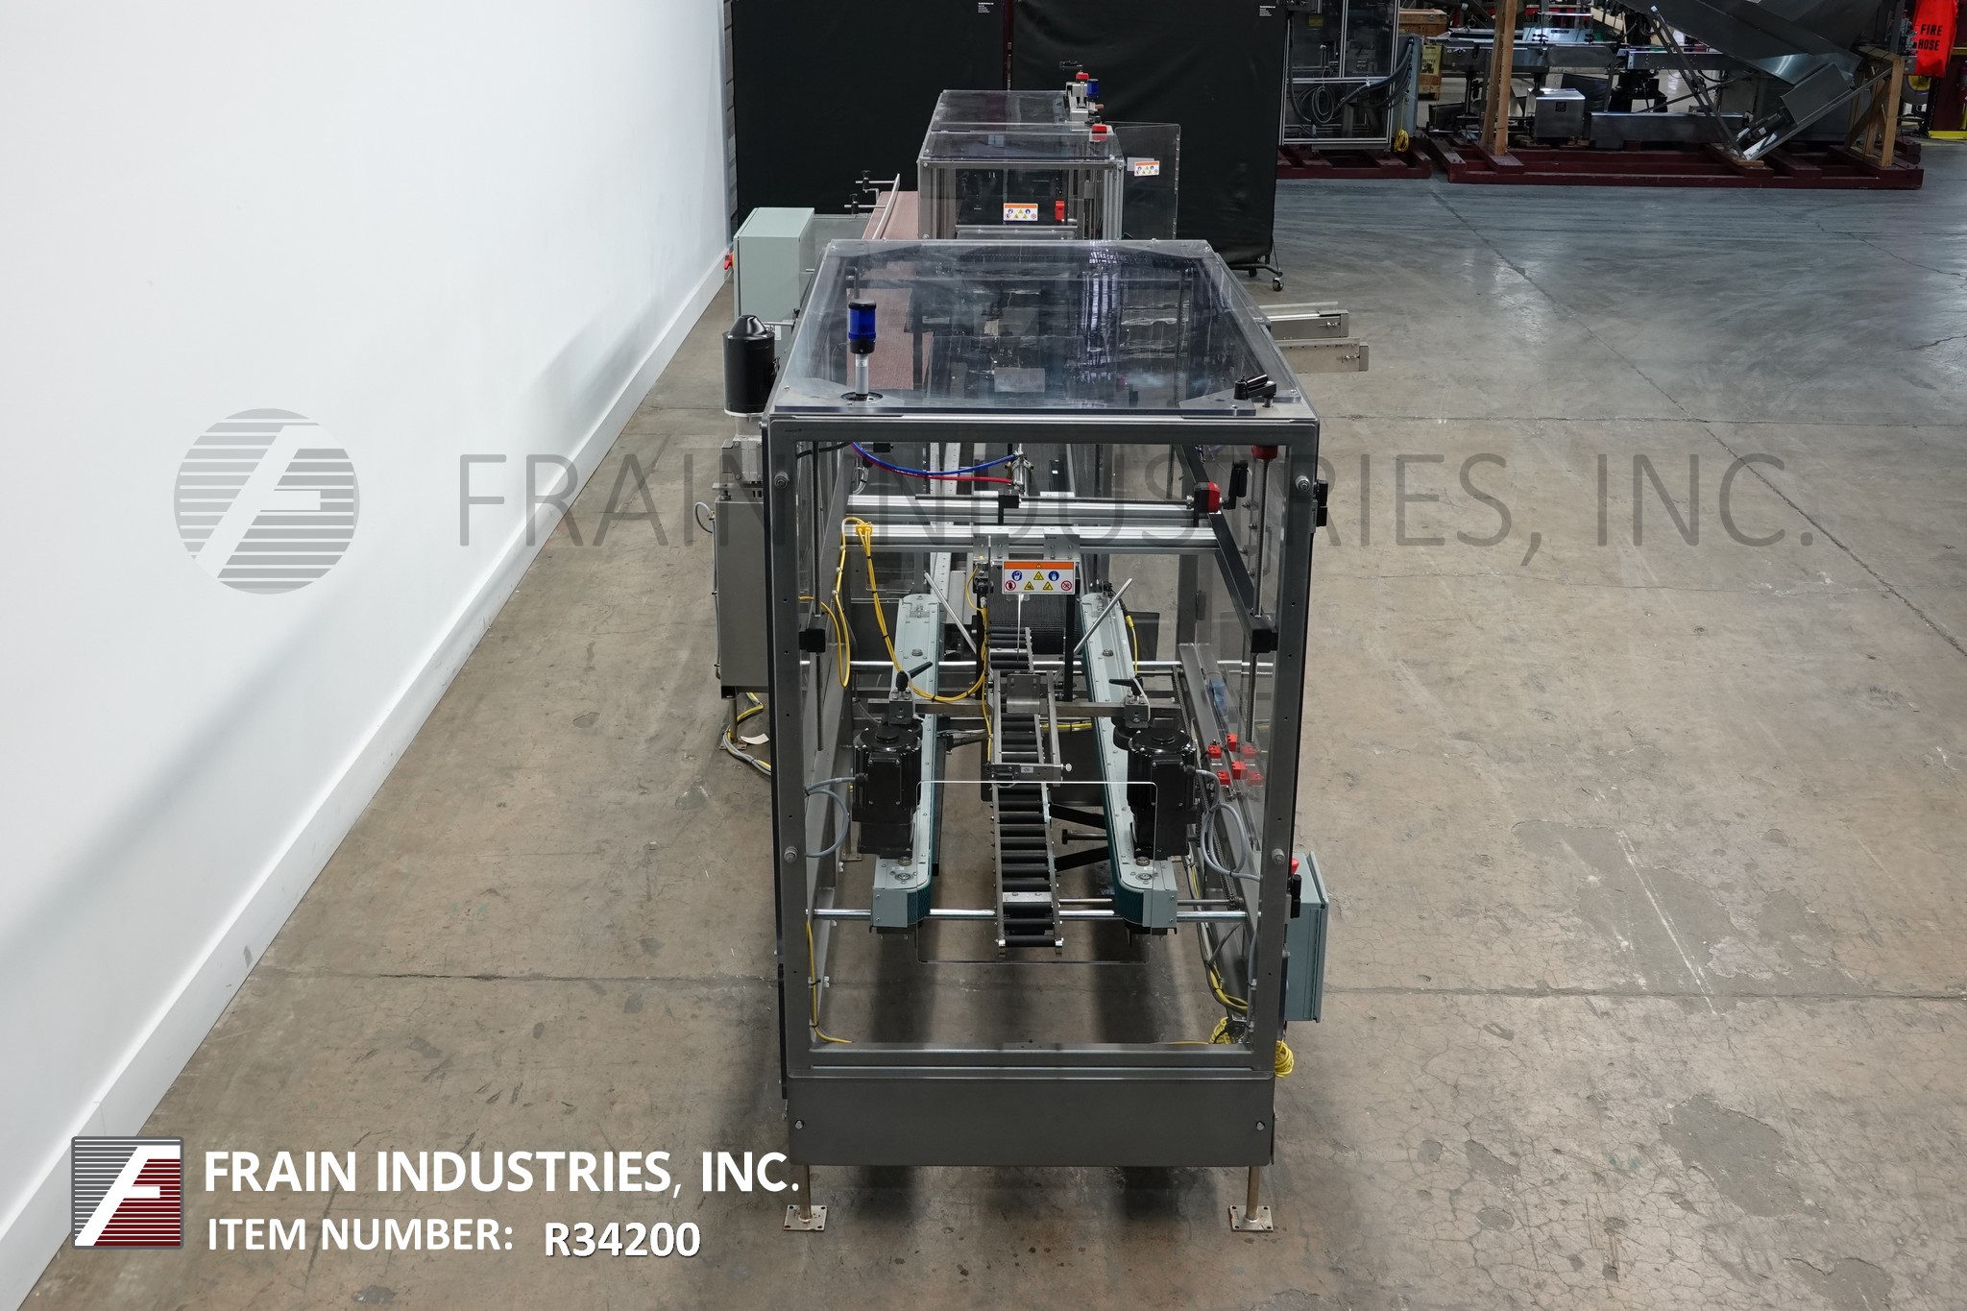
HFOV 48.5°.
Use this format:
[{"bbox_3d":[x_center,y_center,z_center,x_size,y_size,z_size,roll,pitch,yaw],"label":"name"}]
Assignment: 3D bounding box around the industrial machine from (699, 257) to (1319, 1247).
[{"bbox_3d":[0.107,-0.003,6.031,1.410,2.151,2.300,0,20,-1],"label":"industrial machine"}]

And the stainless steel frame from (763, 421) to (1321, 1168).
[{"bbox_3d":[0.115,0.068,5.737,1.180,1.840,1.700,0,20,-1],"label":"stainless steel frame"}]

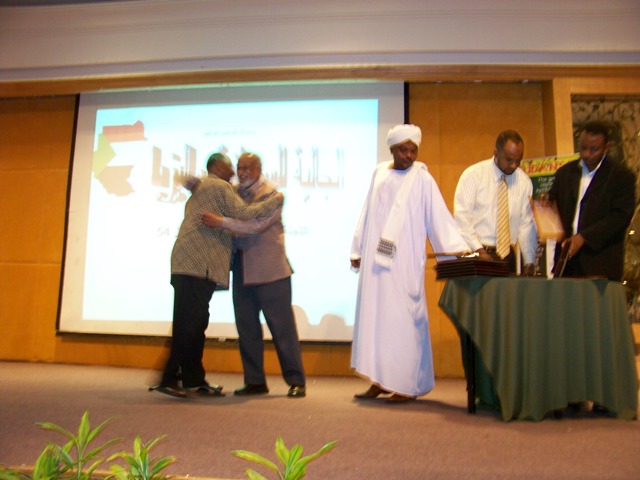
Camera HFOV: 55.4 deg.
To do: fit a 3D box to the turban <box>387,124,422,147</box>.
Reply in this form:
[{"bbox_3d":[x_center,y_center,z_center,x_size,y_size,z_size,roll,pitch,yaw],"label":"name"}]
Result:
[{"bbox_3d":[0.576,-0.702,4.157,0.230,0.155,0.250,2,-8,-5],"label":"turban"}]

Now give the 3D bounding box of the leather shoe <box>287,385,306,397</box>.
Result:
[{"bbox_3d":[-0.153,0.982,3.980,0.105,0.090,0.280,-1,-8,18],"label":"leather shoe"}]

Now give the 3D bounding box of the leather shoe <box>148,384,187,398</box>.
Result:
[{"bbox_3d":[-0.981,0.981,3.950,0.275,0.095,0.100,11,-7,3],"label":"leather shoe"}]

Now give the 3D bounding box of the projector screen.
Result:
[{"bbox_3d":[-0.889,-0.287,5.902,3.401,2.512,0.050,0,-8,9],"label":"projector screen"}]

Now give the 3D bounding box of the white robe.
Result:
[{"bbox_3d":[0.591,0.254,4.031,0.700,1.480,0.450,0,-8,12],"label":"white robe"}]

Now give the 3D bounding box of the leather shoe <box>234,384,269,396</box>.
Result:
[{"bbox_3d":[-0.449,0.987,4.000,0.275,0.090,0.100,6,-9,-31],"label":"leather shoe"}]

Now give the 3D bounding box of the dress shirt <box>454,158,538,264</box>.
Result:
[{"bbox_3d":[1.122,-0.181,3.878,0.490,0.640,0.330,2,-8,-5],"label":"dress shirt"}]

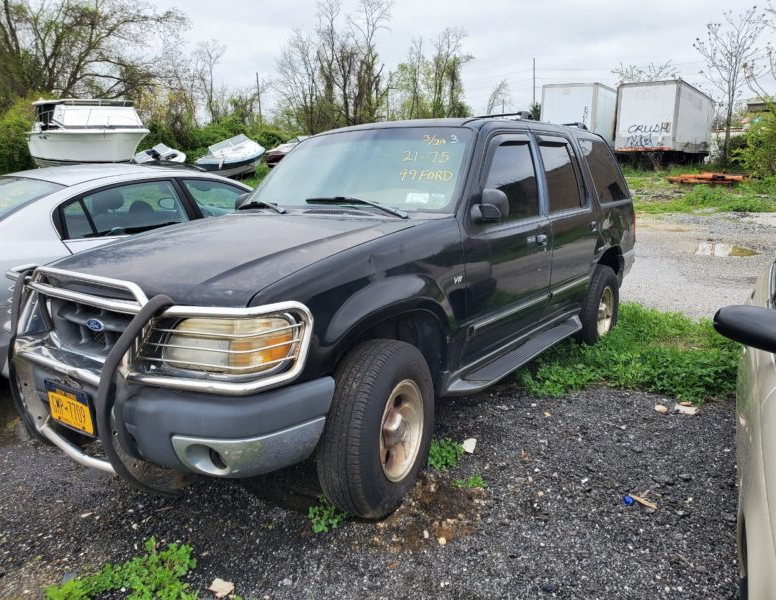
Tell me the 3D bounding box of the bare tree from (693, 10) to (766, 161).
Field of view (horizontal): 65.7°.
[{"bbox_3d":[18.293,-11.316,32.000,3.600,8.300,3.600,-1,13,0],"label":"bare tree"}]

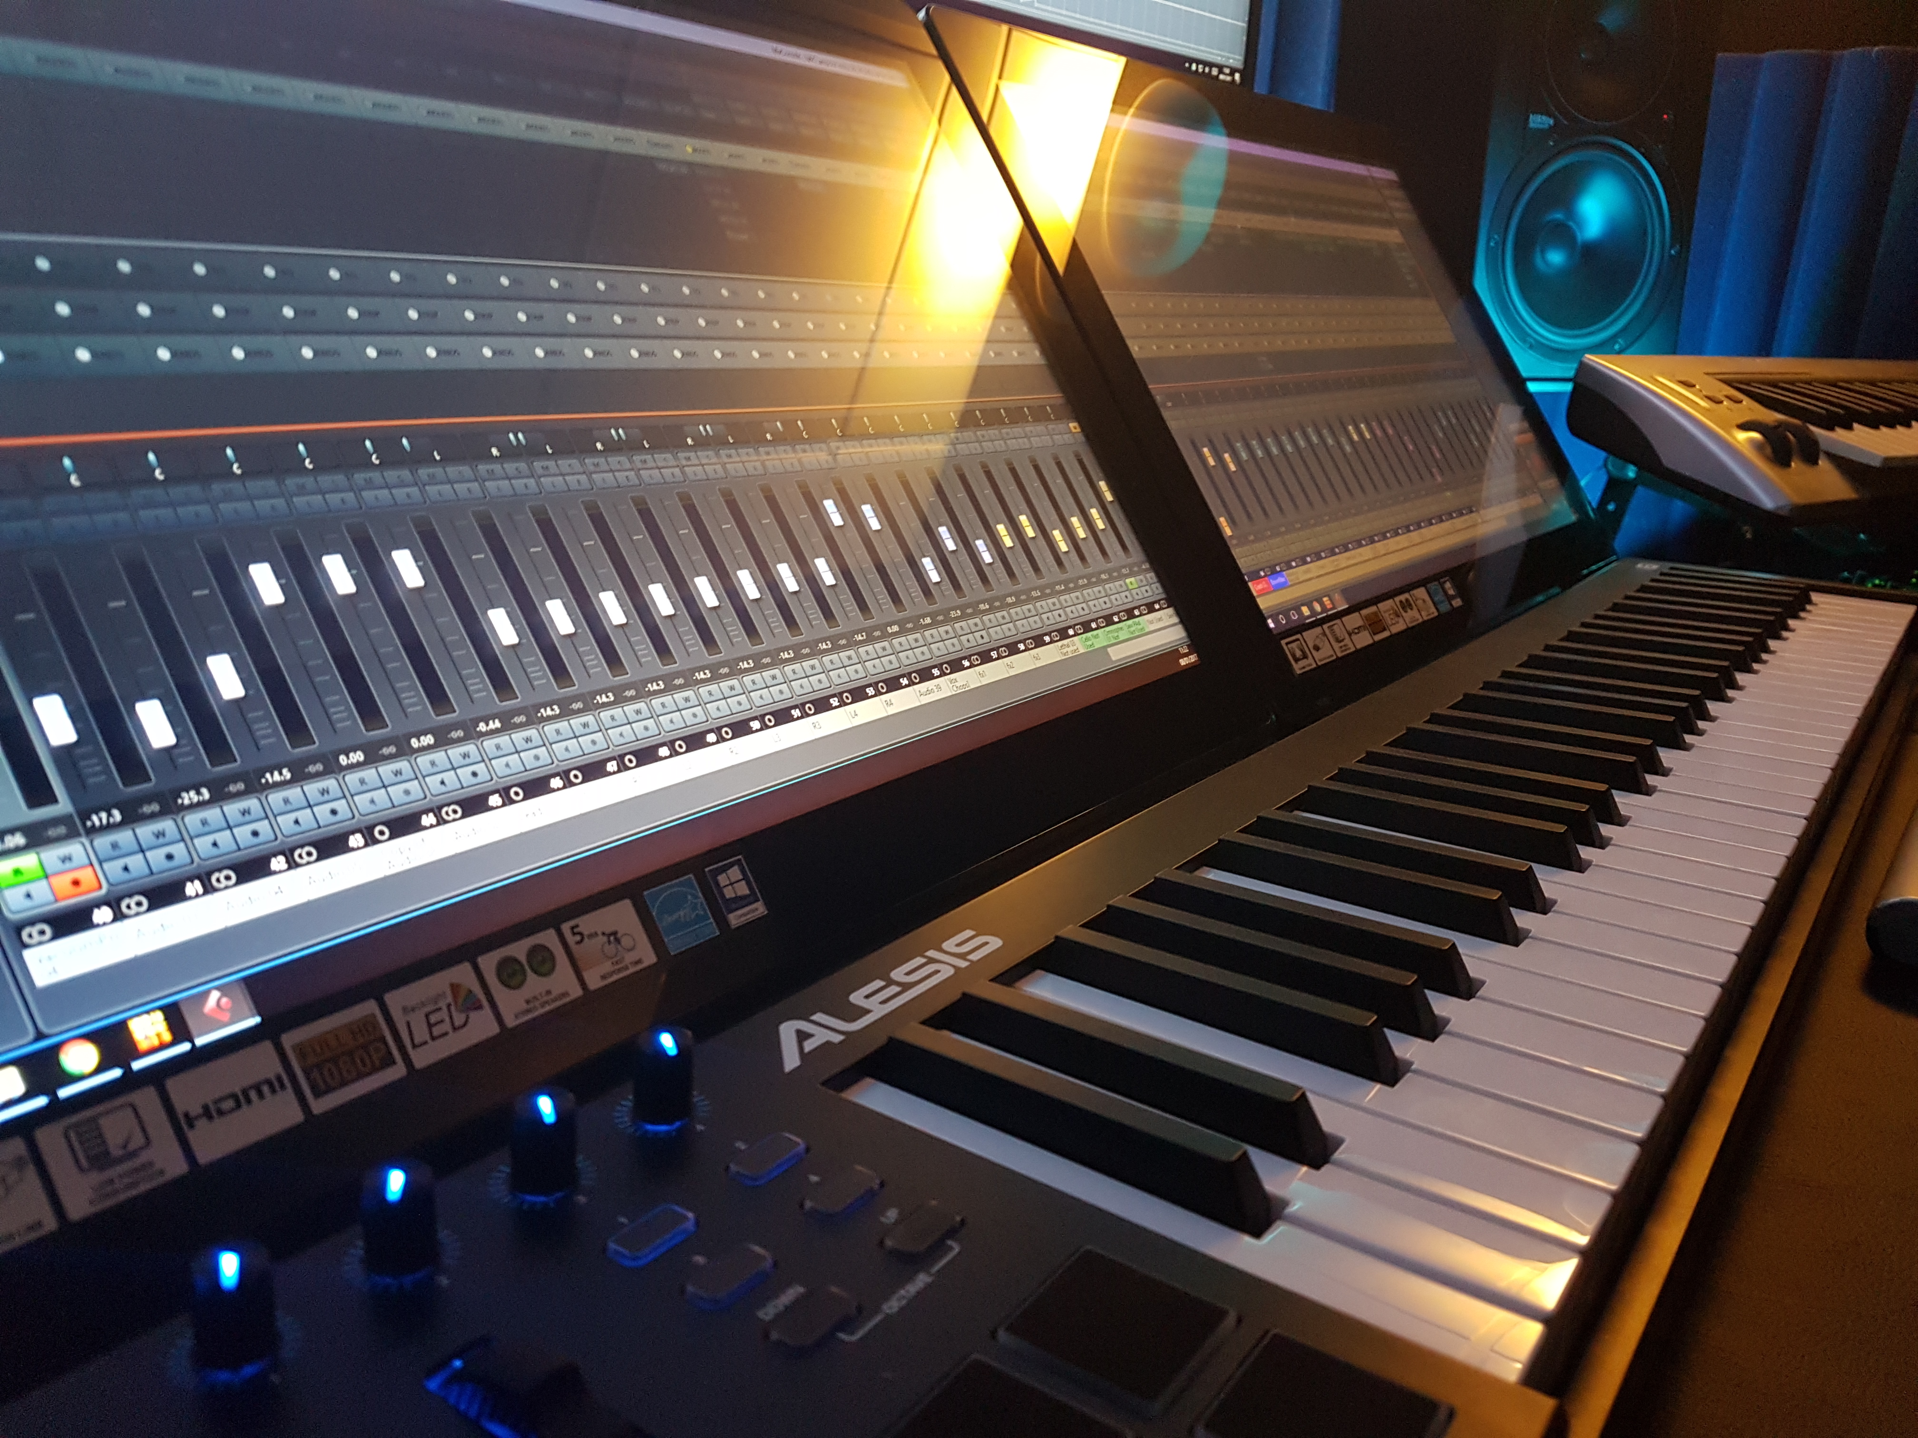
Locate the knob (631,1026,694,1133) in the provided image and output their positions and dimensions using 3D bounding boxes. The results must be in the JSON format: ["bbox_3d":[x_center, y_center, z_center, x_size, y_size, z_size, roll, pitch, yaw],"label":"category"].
[{"bbox_3d":[-0.062,0.075,0.300,0.012,0.017,0.012,-5,19,-23],"label":"knob"}]

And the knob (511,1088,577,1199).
[{"bbox_3d":[-0.080,0.082,0.277,0.012,0.017,0.012,-4,19,-22],"label":"knob"}]

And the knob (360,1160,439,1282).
[{"bbox_3d":[-0.099,0.088,0.254,0.012,0.017,0.012,-2,18,-16],"label":"knob"}]

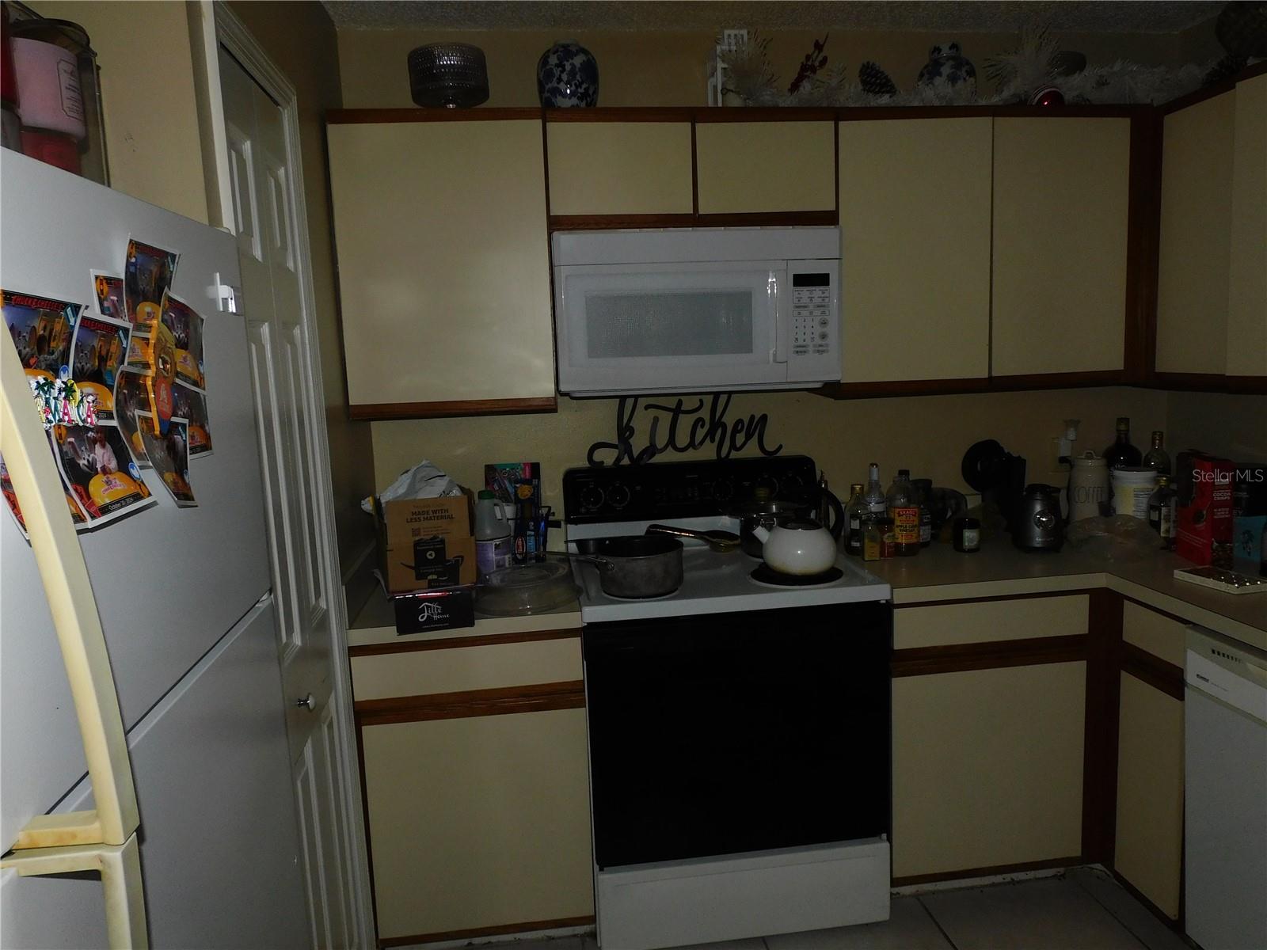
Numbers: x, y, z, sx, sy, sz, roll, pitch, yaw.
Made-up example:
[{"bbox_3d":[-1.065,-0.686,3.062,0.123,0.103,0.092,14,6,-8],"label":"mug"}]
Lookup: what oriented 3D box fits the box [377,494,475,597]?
[{"bbox_3d":[-0.488,0.142,2.080,0.195,0.218,0.160,-5,9,-18],"label":"box"}]

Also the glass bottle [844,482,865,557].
[{"bbox_3d":[0.637,0.127,2.510,0.066,0.200,0.066,0,8,14],"label":"glass bottle"}]

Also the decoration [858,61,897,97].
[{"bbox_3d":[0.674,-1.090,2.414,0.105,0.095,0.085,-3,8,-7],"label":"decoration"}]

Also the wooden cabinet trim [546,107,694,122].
[{"bbox_3d":[-0.033,-0.917,2.232,0.380,0.040,0.022,-3,8,-7],"label":"wooden cabinet trim"}]

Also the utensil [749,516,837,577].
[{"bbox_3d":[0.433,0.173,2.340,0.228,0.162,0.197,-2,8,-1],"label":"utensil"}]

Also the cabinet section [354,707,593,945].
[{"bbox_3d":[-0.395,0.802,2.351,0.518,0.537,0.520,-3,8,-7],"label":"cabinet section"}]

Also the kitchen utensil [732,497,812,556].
[{"bbox_3d":[0.408,0.153,2.571,0.212,0.148,0.205,-3,8,-7],"label":"kitchen utensil"}]

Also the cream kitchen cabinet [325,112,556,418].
[{"bbox_3d":[-0.496,-0.552,2.399,0.533,0.769,0.345,-3,7,-7],"label":"cream kitchen cabinet"}]

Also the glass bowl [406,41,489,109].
[{"bbox_3d":[-0.487,-1.013,2.318,0.200,0.157,0.200,-3,8,-7],"label":"glass bowl"}]

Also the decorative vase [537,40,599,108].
[{"bbox_3d":[-0.171,-1.048,2.346,0.163,0.218,0.163,-3,8,-7],"label":"decorative vase"}]

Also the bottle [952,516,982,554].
[{"bbox_3d":[0.950,0.170,2.502,0.070,0.091,0.070,-3,8,-4],"label":"bottle"}]

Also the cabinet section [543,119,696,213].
[{"bbox_3d":[-0.050,-0.800,2.389,0.371,0.232,0.300,-3,8,-7],"label":"cabinet section"}]

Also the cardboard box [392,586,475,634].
[{"bbox_3d":[-0.456,0.296,2.029,0.168,0.085,0.160,-4,8,-11],"label":"cardboard box"}]

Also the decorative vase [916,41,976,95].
[{"bbox_3d":[0.886,-1.111,2.483,0.159,0.195,0.159,-3,8,-7],"label":"decorative vase"}]

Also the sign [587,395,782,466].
[{"bbox_3d":[0.157,-0.142,2.641,0.598,0.220,0.015,-3,8,-7],"label":"sign"}]

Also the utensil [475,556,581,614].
[{"bbox_3d":[-0.273,0.277,2.194,0.278,0.075,0.274,-3,7,-7],"label":"utensil"}]

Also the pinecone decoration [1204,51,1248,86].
[{"bbox_3d":[1.518,-1.034,2.244,0.067,0.066,0.095,-3,7,-7],"label":"pinecone decoration"}]

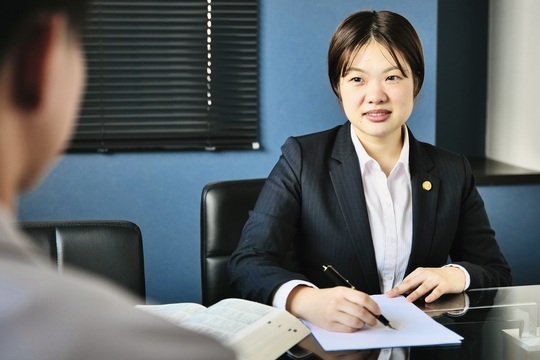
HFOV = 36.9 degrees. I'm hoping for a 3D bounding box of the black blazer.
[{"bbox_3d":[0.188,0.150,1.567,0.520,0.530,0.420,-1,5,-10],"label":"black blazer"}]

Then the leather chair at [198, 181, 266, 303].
[{"bbox_3d":[0.165,0.445,1.701,0.540,0.880,0.580,-2,5,-25],"label":"leather chair"}]

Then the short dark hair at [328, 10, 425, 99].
[{"bbox_3d":[0.200,-0.220,1.547,0.182,0.185,0.205,0,5,3],"label":"short dark hair"}]

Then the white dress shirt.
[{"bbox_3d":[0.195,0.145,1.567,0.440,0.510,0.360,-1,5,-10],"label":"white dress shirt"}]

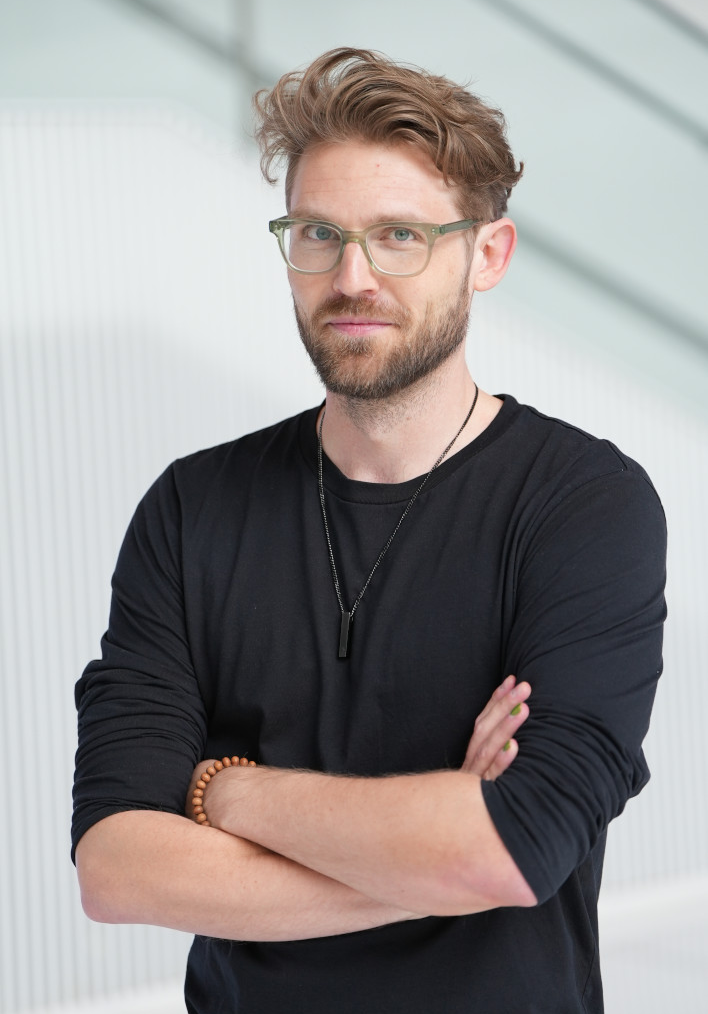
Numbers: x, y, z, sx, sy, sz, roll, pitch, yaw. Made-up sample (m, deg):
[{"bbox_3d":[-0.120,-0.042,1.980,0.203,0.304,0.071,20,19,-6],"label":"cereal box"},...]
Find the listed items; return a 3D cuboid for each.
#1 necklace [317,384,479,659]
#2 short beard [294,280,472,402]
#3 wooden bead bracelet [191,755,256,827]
[{"bbox_3d":[0.033,0.008,2.660,0.135,0.215,0.155,-1,4,28],"label":"necklace"},{"bbox_3d":[0.012,-0.131,2.590,0.140,0.093,0.098,1,4,19],"label":"short beard"},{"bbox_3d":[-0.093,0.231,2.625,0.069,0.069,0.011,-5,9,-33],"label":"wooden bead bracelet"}]

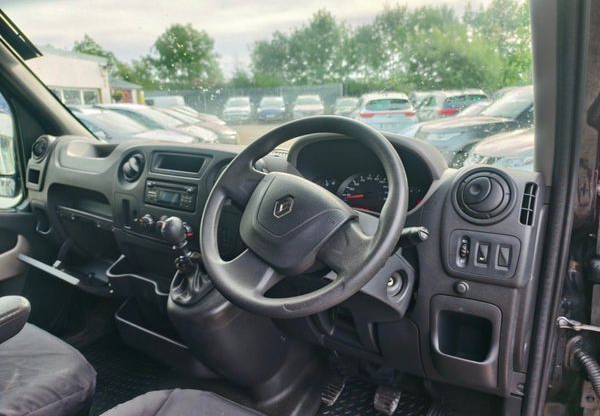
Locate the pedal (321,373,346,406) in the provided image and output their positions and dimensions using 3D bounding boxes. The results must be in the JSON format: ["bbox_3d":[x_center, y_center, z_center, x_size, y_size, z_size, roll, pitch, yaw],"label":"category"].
[{"bbox_3d":[0.091,0.494,1.080,0.065,0.065,0.030,9,-21,29],"label":"pedal"}]

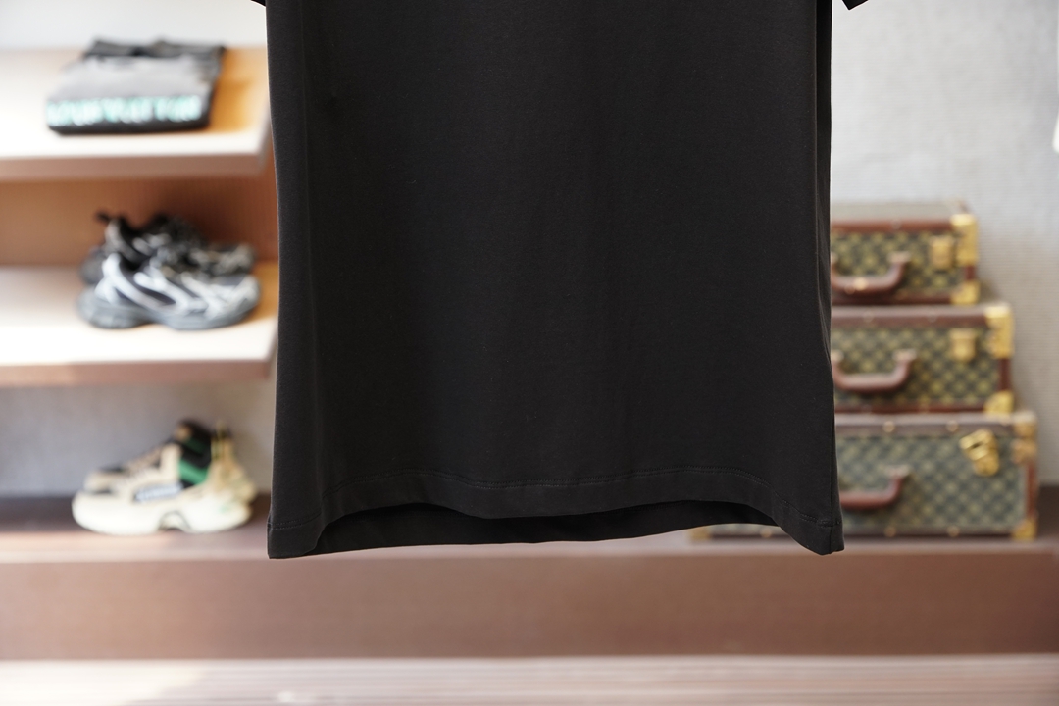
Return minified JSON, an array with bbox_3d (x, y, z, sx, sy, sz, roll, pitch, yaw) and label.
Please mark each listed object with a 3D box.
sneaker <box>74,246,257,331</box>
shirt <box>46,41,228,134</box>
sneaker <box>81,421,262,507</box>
[{"bbox_3d":[-0.603,-0.121,4.051,0.299,0.128,0.113,1,30,2],"label":"sneaker"},{"bbox_3d":[-0.651,-0.448,4.001,0.268,0.037,0.315,-2,30,-3],"label":"shirt"},{"bbox_3d":[-0.611,0.207,4.069,0.303,0.180,0.116,0,9,0],"label":"sneaker"}]

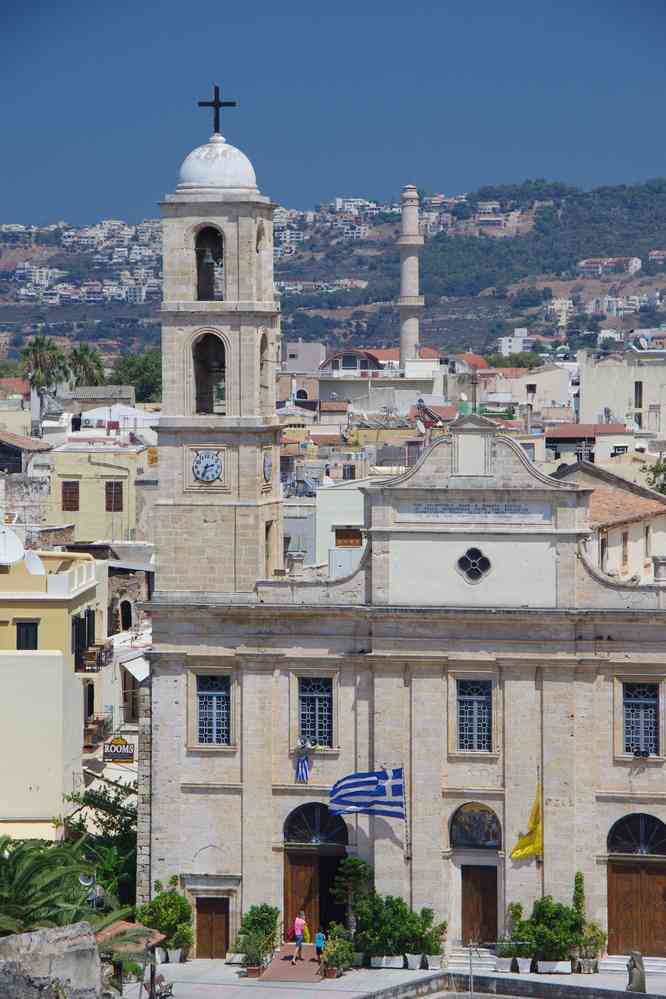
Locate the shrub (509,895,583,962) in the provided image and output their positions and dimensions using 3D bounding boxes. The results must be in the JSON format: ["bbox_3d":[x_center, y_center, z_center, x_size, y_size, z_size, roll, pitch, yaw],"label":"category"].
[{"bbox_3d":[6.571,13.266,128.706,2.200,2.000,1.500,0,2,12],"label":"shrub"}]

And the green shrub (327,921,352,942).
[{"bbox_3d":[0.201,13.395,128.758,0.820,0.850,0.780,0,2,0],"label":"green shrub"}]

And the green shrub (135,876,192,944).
[{"bbox_3d":[-5.350,12.973,131.375,1.750,2.050,1.500,0,2,12],"label":"green shrub"}]

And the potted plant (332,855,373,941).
[{"bbox_3d":[0.577,12.731,129.878,1.250,3.100,1.200,0,2,12],"label":"potted plant"}]

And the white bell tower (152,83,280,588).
[{"bbox_3d":[-3.740,-5.125,136.957,3.552,16.260,3.550,0,3,10],"label":"white bell tower"}]

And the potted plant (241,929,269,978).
[{"bbox_3d":[-2.500,14.469,132.665,0.752,1.463,0.800,0,3,10],"label":"potted plant"}]

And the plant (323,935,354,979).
[{"bbox_3d":[0.176,14.543,132.195,0.877,1.181,0.900,0,3,10],"label":"plant"}]

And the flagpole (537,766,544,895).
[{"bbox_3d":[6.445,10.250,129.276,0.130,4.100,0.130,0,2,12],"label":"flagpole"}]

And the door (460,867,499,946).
[{"bbox_3d":[4.591,12.724,130.443,1.170,2.420,0.120,0,2,12],"label":"door"}]

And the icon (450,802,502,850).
[{"bbox_3d":[4.480,10.202,129.952,1.656,1.457,0.100,0,2,13],"label":"icon"}]

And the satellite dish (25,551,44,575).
[{"bbox_3d":[-10.758,2.343,150.000,0.350,0.980,0.880,1,3,30],"label":"satellite dish"}]

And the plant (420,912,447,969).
[{"bbox_3d":[3.126,13.720,129.486,0.820,1.846,0.800,0,2,13],"label":"plant"}]

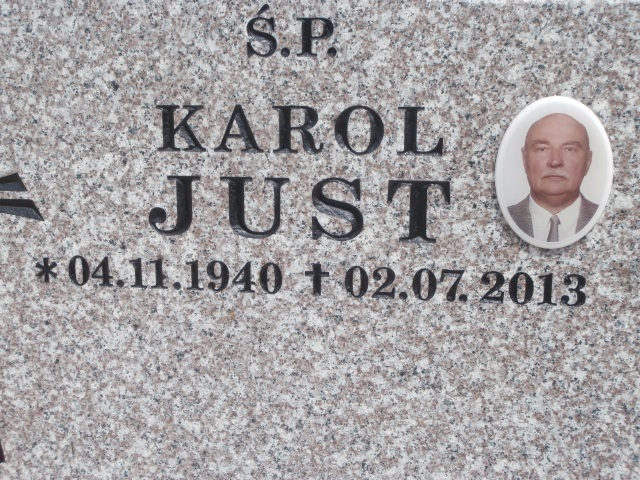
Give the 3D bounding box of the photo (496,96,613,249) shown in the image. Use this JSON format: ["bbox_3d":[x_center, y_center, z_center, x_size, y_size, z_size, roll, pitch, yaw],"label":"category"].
[{"bbox_3d":[0.183,-0.052,0.681,0.090,0.120,0.010,3,9,10],"label":"photo"}]

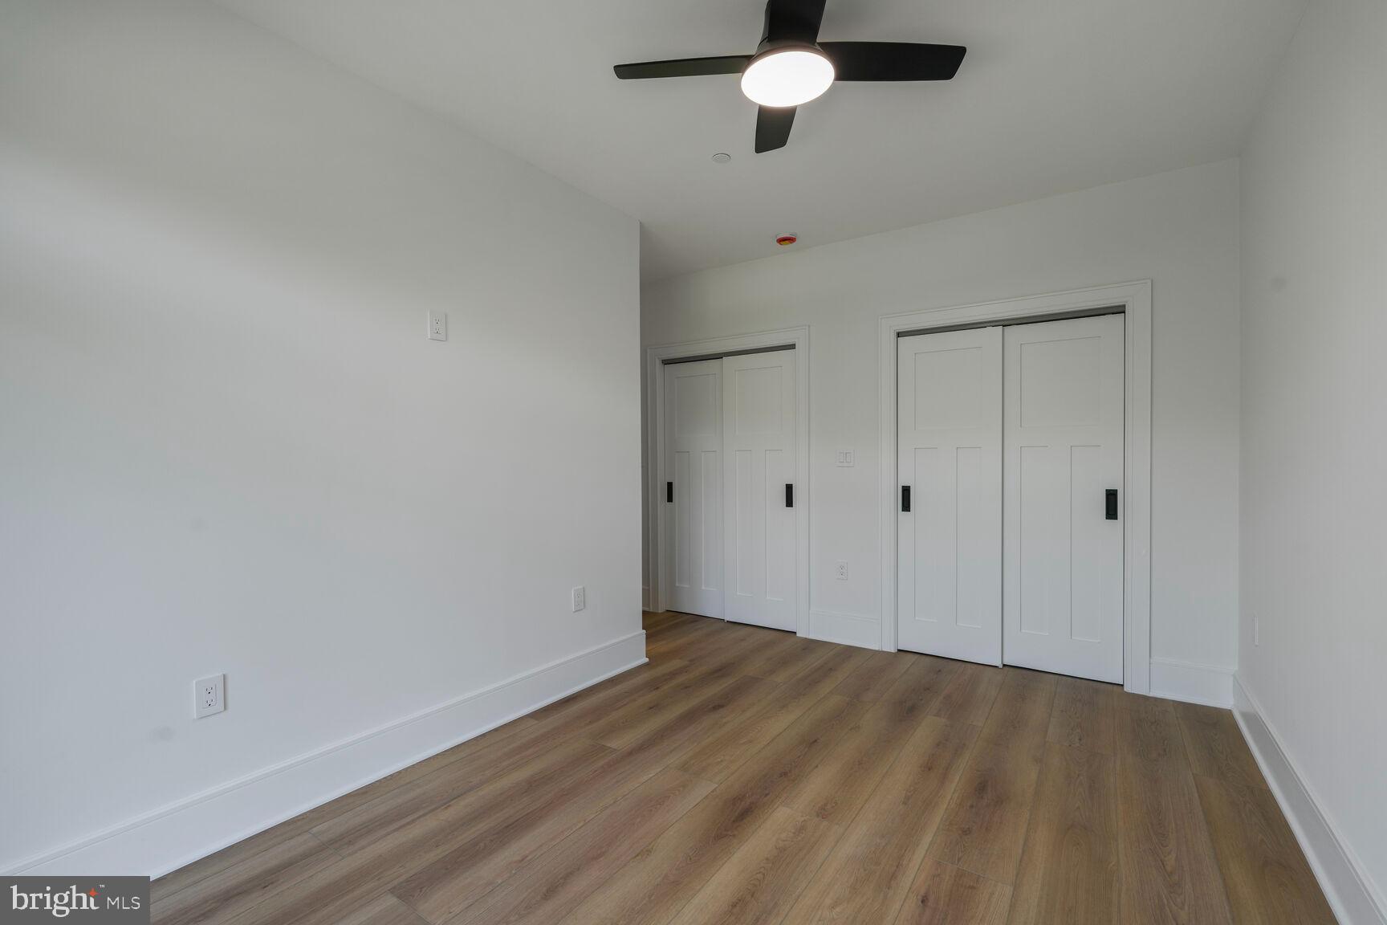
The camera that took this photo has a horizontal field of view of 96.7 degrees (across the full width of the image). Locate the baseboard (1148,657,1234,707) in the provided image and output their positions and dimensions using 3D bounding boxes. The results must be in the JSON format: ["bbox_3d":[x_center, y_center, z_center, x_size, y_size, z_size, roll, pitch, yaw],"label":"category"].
[{"bbox_3d":[2.555,1.131,3.163,0.334,0.206,0.022,0,0,34],"label":"baseboard"}]

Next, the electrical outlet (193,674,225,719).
[{"bbox_3d":[-1.557,0.752,1.988,0.008,0.124,0.080,0,0,34],"label":"electrical outlet"}]

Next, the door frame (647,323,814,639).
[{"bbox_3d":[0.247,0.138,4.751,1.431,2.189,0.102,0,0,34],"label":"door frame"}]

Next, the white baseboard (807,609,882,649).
[{"bbox_3d":[1.028,1.132,4.186,0.492,0.203,0.022,0,0,34],"label":"white baseboard"}]

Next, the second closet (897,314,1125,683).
[{"bbox_3d":[1.864,0.198,3.715,1.214,2.033,0.085,0,0,34],"label":"second closet"}]

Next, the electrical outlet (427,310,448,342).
[{"bbox_3d":[-1.105,-0.590,2.662,0.008,0.124,0.082,0,0,34],"label":"electrical outlet"}]

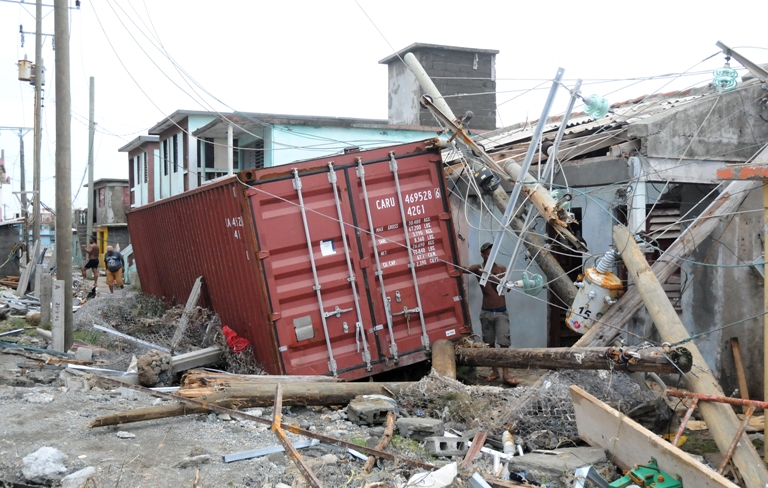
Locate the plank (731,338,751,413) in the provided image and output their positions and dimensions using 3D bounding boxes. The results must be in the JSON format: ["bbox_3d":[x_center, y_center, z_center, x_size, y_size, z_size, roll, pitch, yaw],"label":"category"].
[{"bbox_3d":[3.796,1.415,9.100,0.085,0.840,0.040,-12,-8,17],"label":"plank"}]

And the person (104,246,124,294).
[{"bbox_3d":[-9.108,0.872,28.800,0.660,1.600,0.480,0,1,-12],"label":"person"}]

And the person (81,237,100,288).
[{"bbox_3d":[-9.977,0.596,29.000,0.580,1.740,0.500,0,1,9],"label":"person"}]

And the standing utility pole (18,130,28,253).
[{"bbox_3d":[-20.311,-2.394,48.000,0.270,8.400,0.270,-2,1,-30],"label":"standing utility pole"}]

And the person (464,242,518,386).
[{"bbox_3d":[1.337,0.858,10.600,0.640,1.740,0.420,0,1,5],"label":"person"}]

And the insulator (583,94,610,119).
[{"bbox_3d":[2.269,-1.468,9.100,0.360,0.255,0.255,16,-7,-26],"label":"insulator"}]

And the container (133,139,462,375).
[{"bbox_3d":[-2.561,0.231,15.536,2.440,2.590,12.190,-12,5,-22],"label":"container"}]

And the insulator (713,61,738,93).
[{"bbox_3d":[3.567,-1.732,8.900,0.255,0.360,0.255,17,-15,0],"label":"insulator"}]

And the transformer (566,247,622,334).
[{"bbox_3d":[2.248,0.496,9.100,0.500,0.960,0.540,33,28,26],"label":"transformer"}]

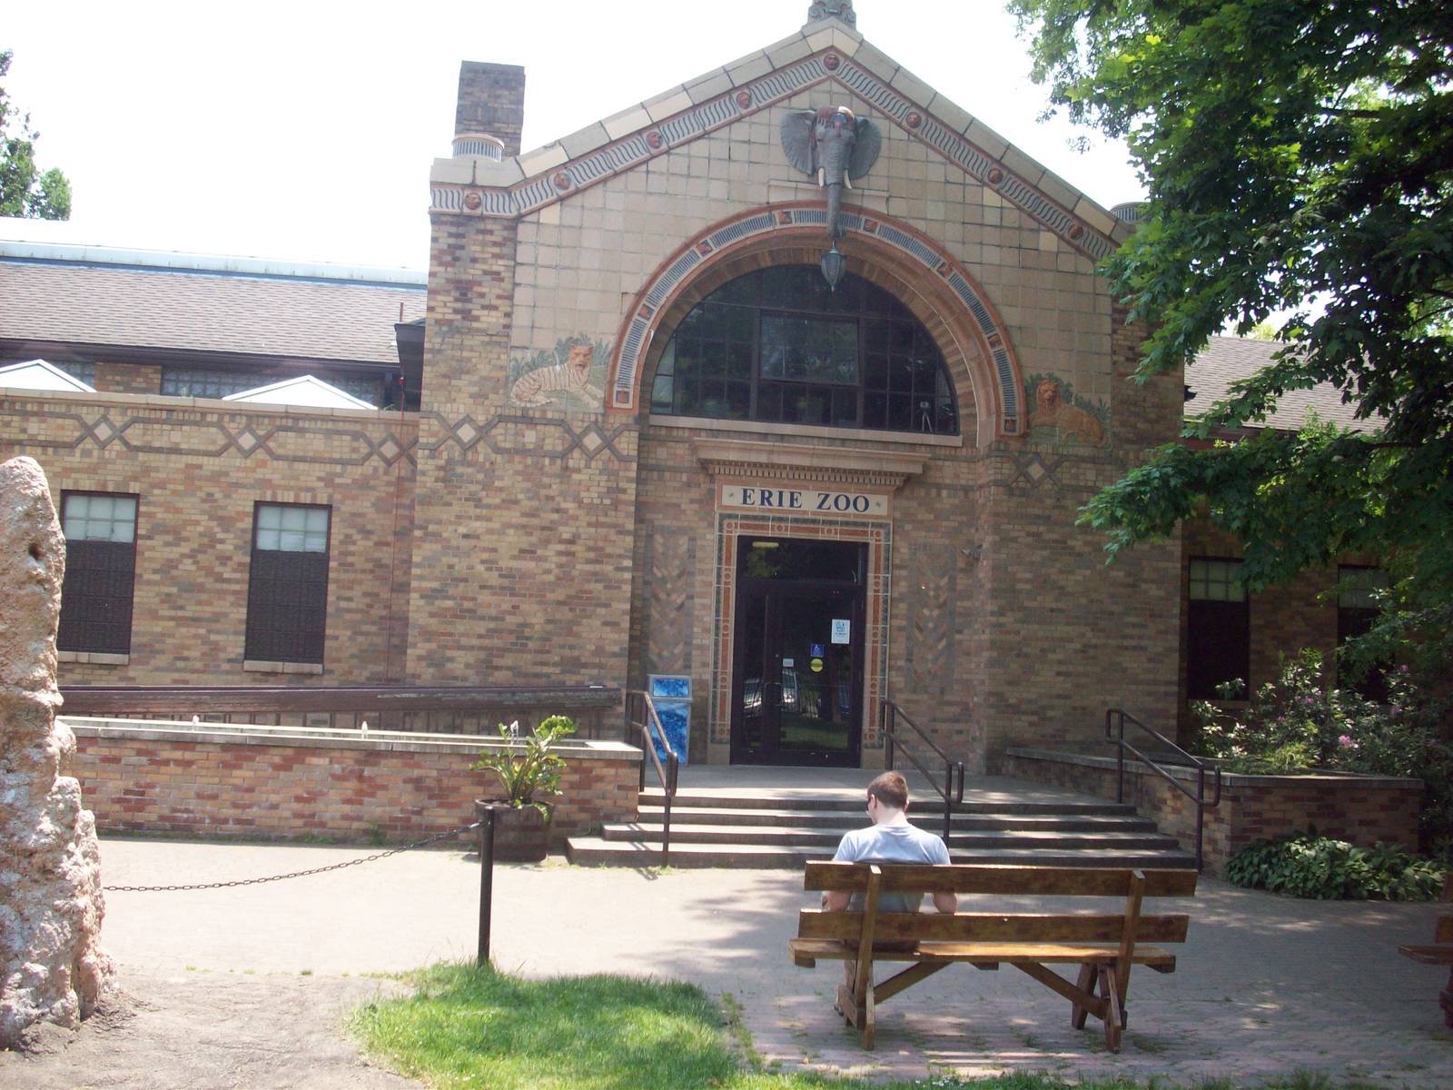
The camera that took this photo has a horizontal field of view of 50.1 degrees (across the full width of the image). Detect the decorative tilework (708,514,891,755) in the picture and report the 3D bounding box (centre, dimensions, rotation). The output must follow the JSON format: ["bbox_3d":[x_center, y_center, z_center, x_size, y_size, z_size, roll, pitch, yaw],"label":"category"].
[{"bbox_3d":[0.896,1.009,18.356,2.101,2.733,0.180,3,-5,-10],"label":"decorative tilework"}]

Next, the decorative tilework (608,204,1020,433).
[{"bbox_3d":[1.127,-2.636,18.323,4.921,2.715,0.500,3,-5,-10],"label":"decorative tilework"}]

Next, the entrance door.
[{"bbox_3d":[0.862,1.283,18.482,1.581,2.688,0.120,3,-5,-10],"label":"entrance door"}]

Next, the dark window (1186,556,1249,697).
[{"bbox_3d":[6.795,1.181,21.508,0.905,1.950,0.140,3,-5,-10],"label":"dark window"}]

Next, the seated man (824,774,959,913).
[{"bbox_3d":[0.734,1.660,7.363,0.585,1.210,0.857,3,-5,-7],"label":"seated man"}]

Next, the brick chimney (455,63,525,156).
[{"bbox_3d":[-3.444,-6.056,22.600,0.930,1.600,0.850,3,-5,-10],"label":"brick chimney"}]

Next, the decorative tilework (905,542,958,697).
[{"bbox_3d":[2.447,0.899,18.587,0.638,1.828,0.070,3,-5,-10],"label":"decorative tilework"}]

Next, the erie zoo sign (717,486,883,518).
[{"bbox_3d":[0.938,-0.512,18.406,2.003,0.251,0.080,3,-5,-10],"label":"erie zoo sign"}]

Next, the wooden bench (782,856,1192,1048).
[{"bbox_3d":[1.189,1.856,7.156,1.818,0.810,0.596,3,-5,-7],"label":"wooden bench"}]

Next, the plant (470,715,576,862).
[{"bbox_3d":[-1.682,1.973,12.841,0.850,1.180,0.800,3,-5,-10],"label":"plant"}]

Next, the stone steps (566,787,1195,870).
[{"bbox_3d":[1.327,2.489,13.424,5.300,0.480,1.320,3,-5,-10],"label":"stone steps"}]

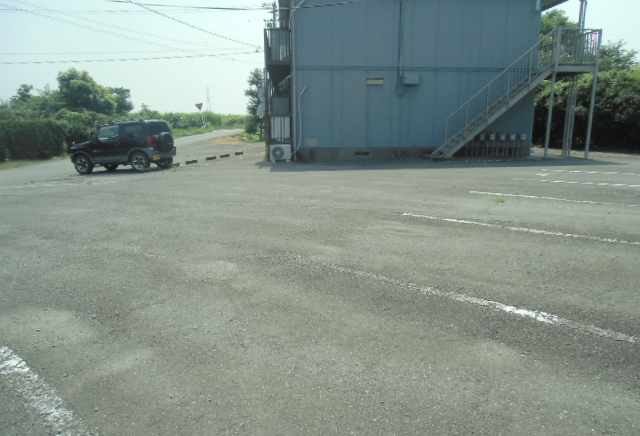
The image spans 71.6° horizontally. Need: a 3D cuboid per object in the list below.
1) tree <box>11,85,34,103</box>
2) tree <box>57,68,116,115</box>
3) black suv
[{"bbox_3d":[-21.602,-7.893,32.354,1.900,3.400,1.900,-8,14,-33],"label":"tree"},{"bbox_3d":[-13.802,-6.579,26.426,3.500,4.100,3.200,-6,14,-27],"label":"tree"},{"bbox_3d":[-6.800,-2.450,15.280,3.395,1.700,1.475,0,12,15],"label":"black suv"}]

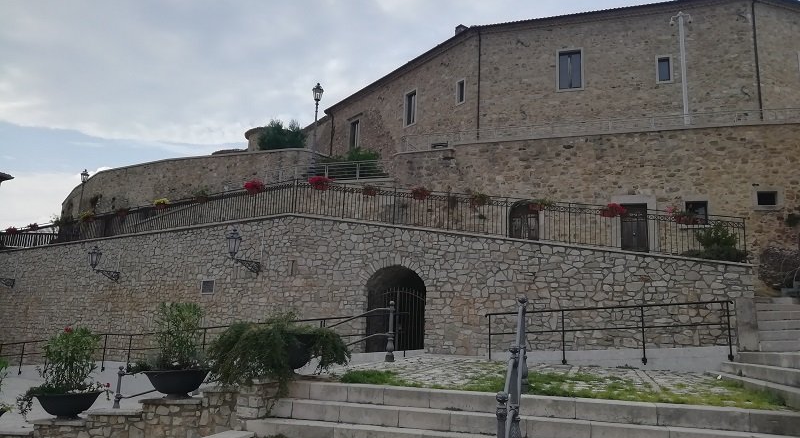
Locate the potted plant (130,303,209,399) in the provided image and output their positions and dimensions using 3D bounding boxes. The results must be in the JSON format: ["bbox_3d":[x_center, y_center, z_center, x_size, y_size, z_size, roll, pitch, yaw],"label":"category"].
[{"bbox_3d":[-2.884,1.665,7.550,0.970,1.170,0.880,2,-11,0],"label":"potted plant"}]

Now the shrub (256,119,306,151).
[{"bbox_3d":[-5.029,-3.501,25.500,2.100,1.450,1.800,2,-11,0],"label":"shrub"}]

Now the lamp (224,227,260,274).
[{"bbox_3d":[-3.776,0.760,14.500,0.380,1.080,0.950,-6,-13,34],"label":"lamp"}]

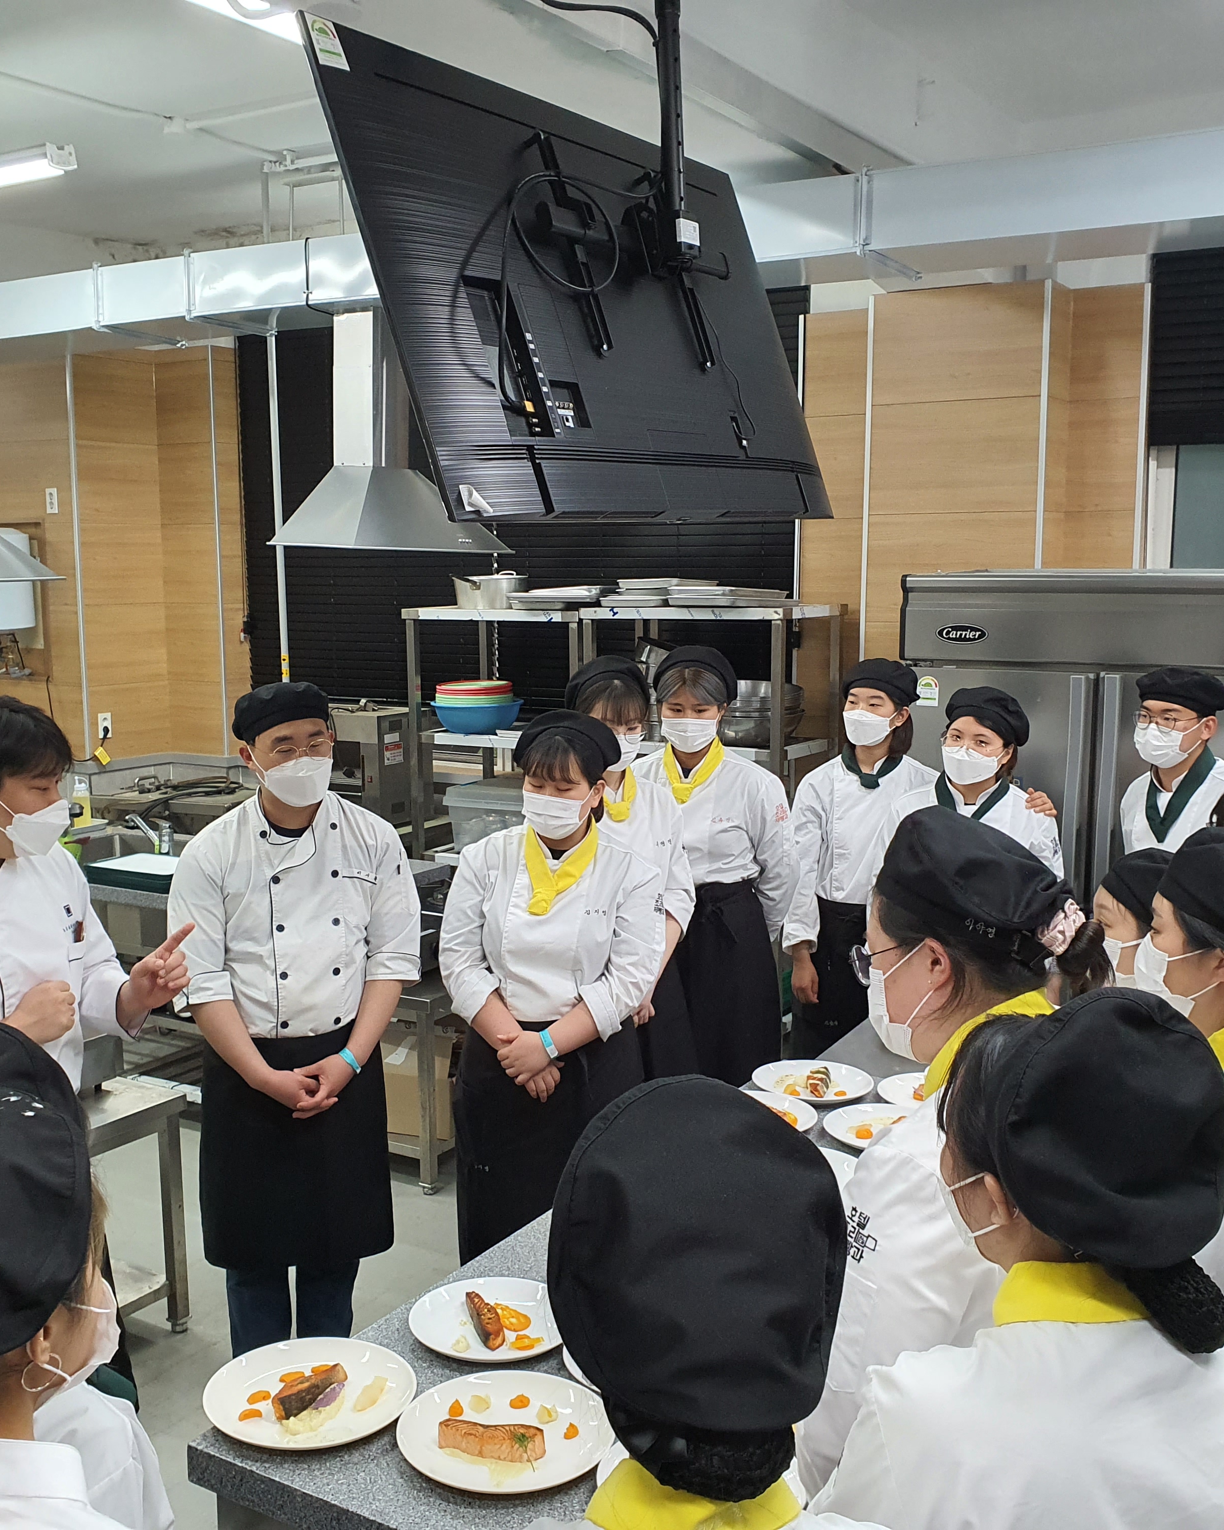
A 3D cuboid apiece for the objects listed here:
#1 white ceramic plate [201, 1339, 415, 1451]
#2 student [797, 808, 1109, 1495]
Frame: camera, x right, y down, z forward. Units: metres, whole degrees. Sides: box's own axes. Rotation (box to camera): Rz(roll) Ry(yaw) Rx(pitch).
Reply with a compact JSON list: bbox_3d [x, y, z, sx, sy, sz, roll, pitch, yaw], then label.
[{"bbox_3d":[-0.404,0.845,2.039,0.280,0.026,0.280,0,8,0],"label":"white ceramic plate"},{"bbox_3d":[0.451,0.920,1.950,0.350,1.680,0.460,5,9,30],"label":"student"}]

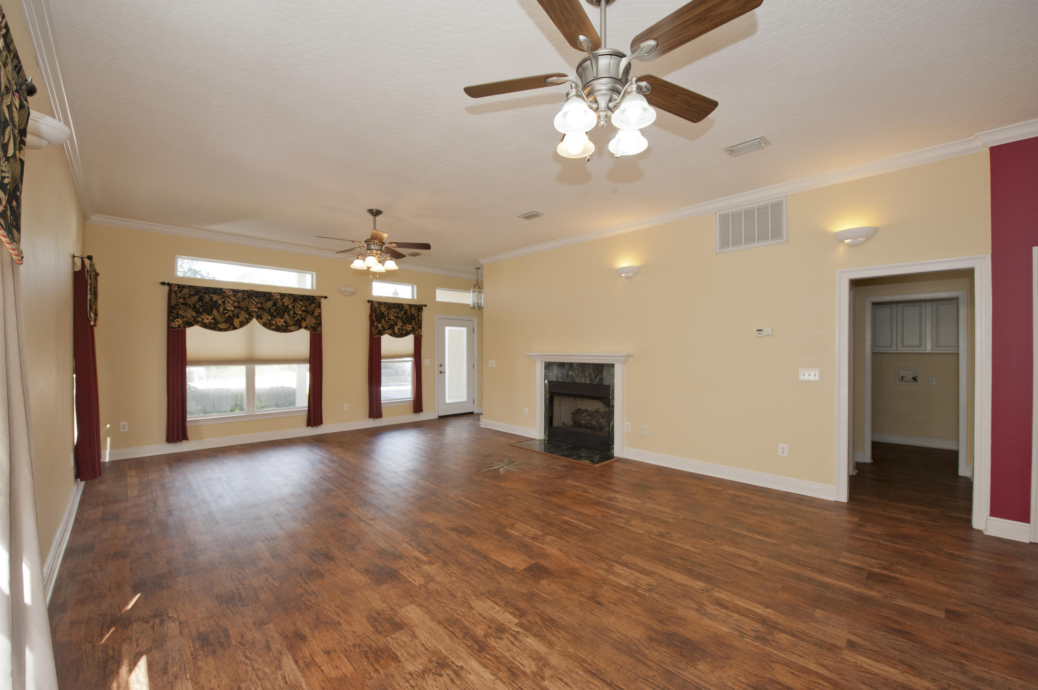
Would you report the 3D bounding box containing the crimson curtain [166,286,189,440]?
[{"bbox_3d":[-4.636,0.273,5.487,0.254,2.159,0.120,1,-1,-44],"label":"crimson curtain"}]

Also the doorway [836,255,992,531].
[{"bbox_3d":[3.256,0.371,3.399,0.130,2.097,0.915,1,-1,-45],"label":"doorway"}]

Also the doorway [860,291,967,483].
[{"bbox_3d":[4.677,0.429,4.785,0.140,2.077,0.868,1,-1,-44],"label":"doorway"}]

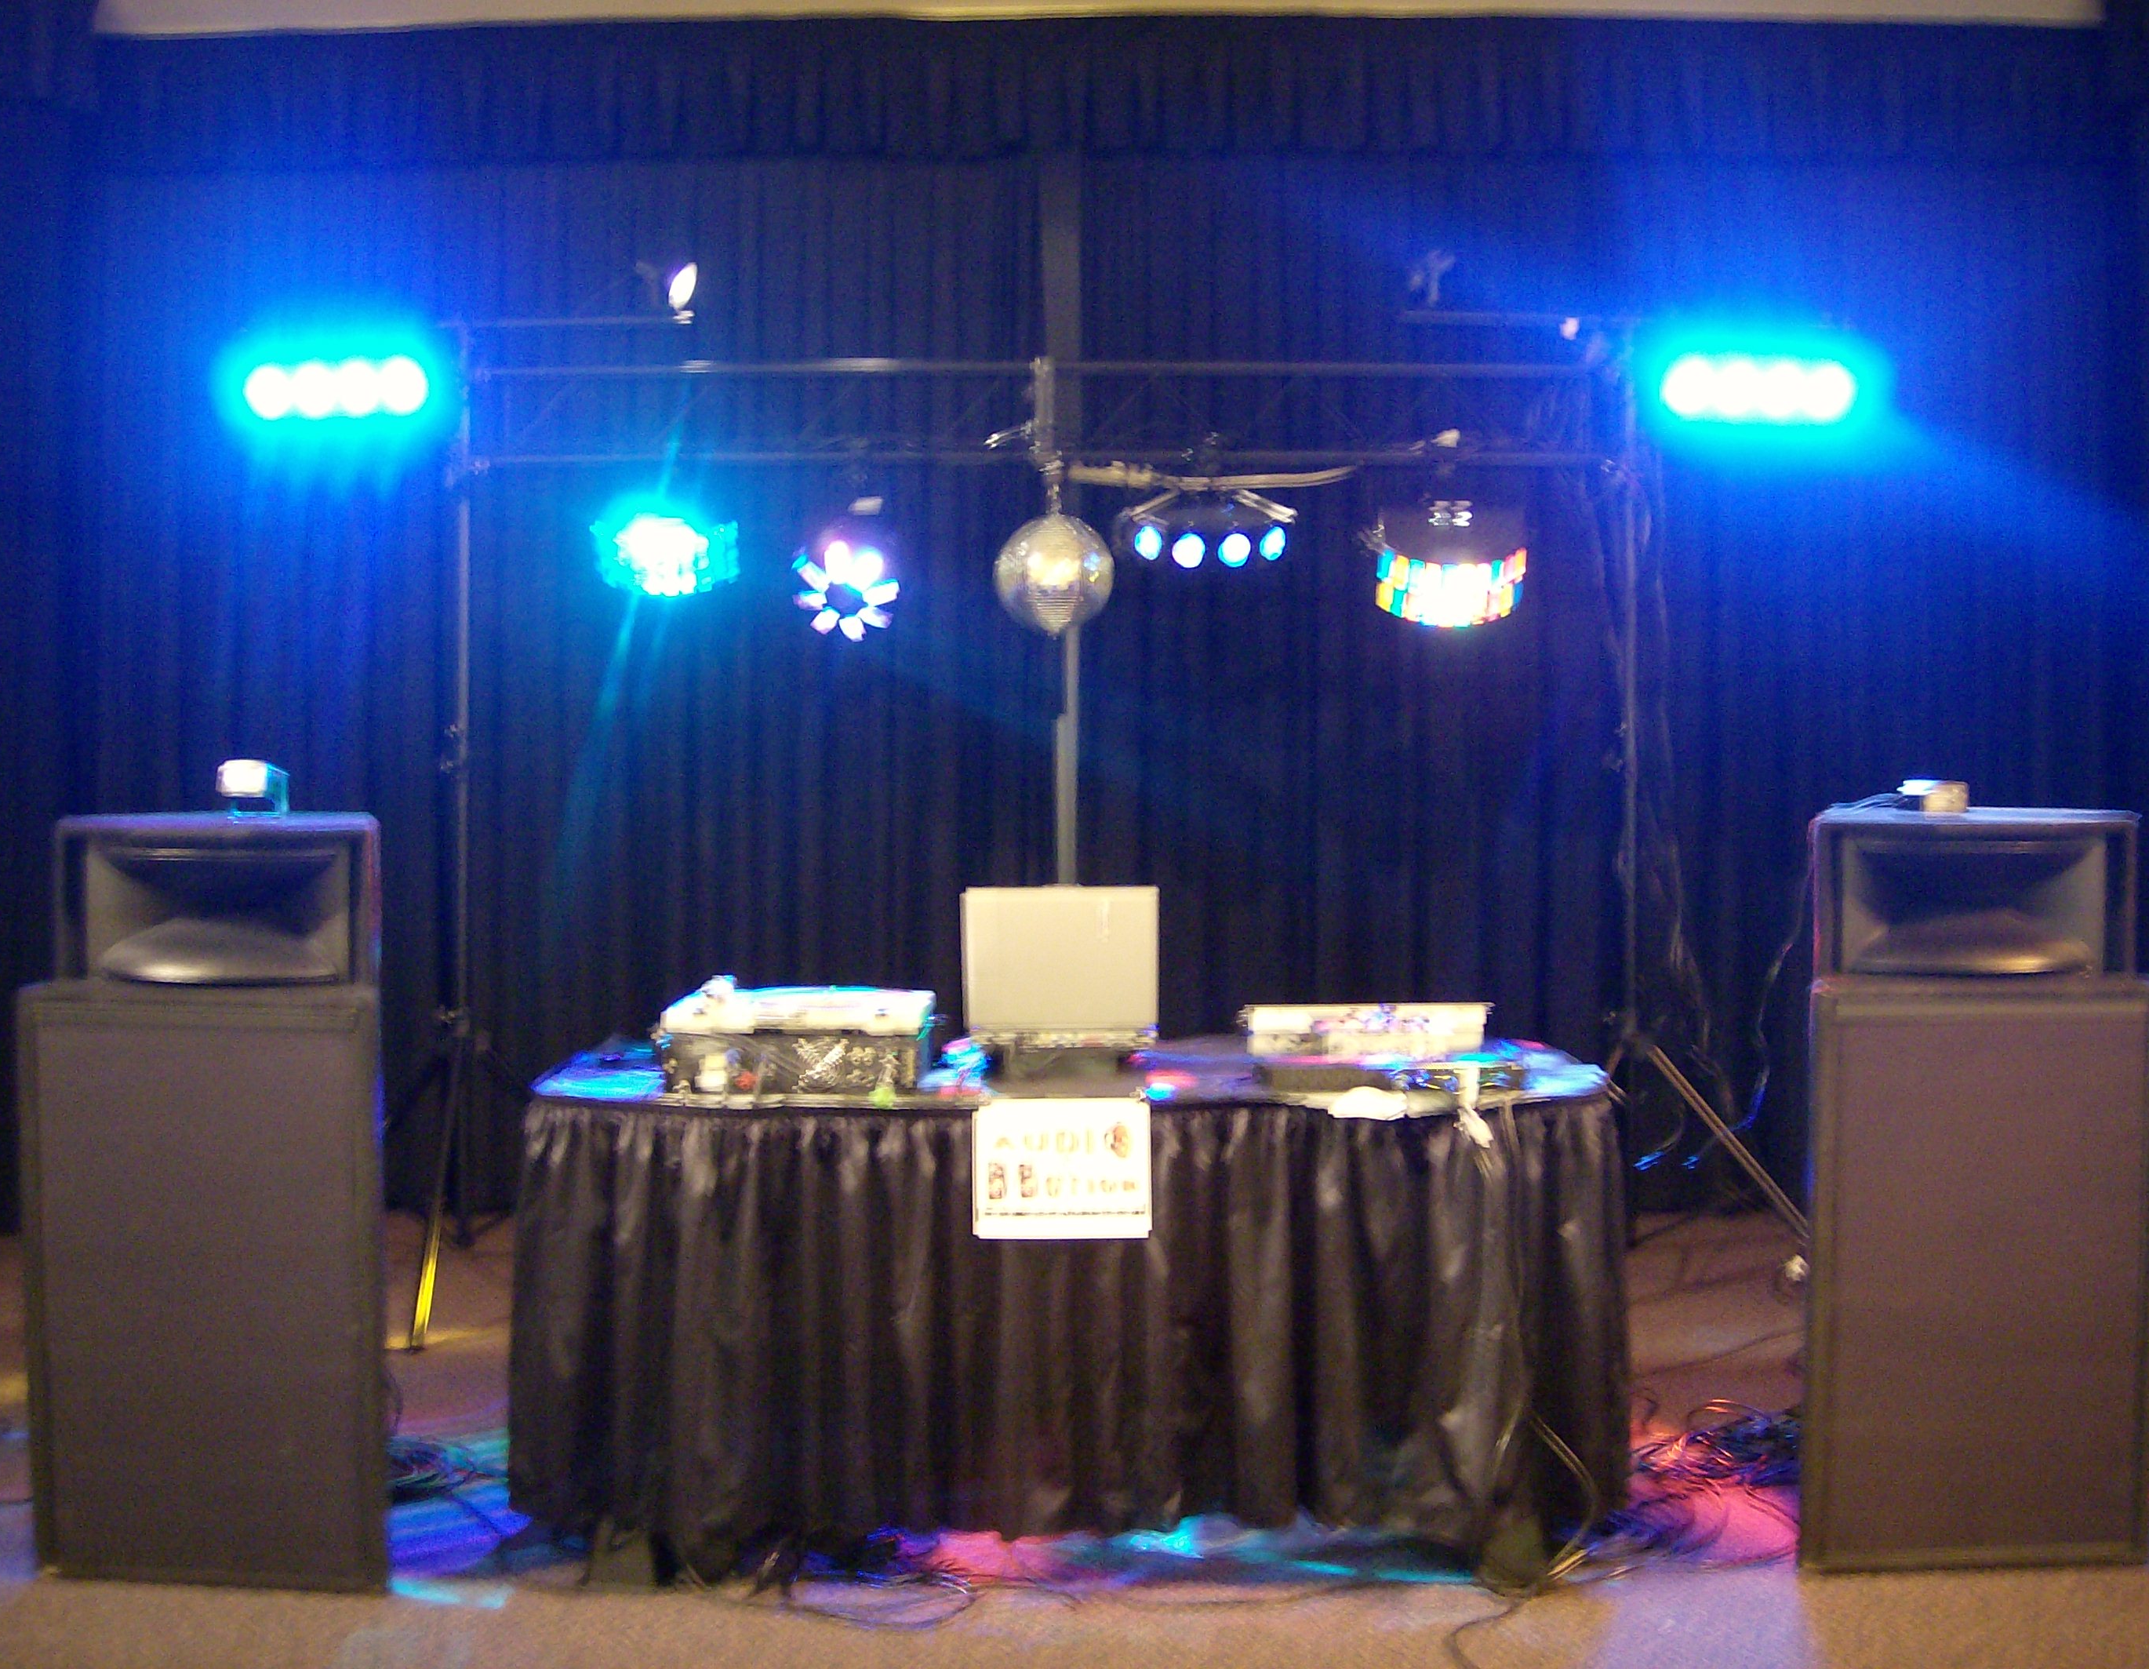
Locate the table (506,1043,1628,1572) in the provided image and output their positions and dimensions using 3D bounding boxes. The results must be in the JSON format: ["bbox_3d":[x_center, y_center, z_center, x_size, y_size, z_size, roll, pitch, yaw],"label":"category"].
[{"bbox_3d":[-0.007,0.793,4.099,1.850,0.745,0.780,0,3,0],"label":"table"}]

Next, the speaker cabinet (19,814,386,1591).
[{"bbox_3d":[-1.381,0.571,3.904,0.570,1.205,0.530,0,3,2],"label":"speaker cabinet"}]

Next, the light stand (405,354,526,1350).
[{"bbox_3d":[-1.494,-0.070,5.562,0.950,2.340,0.950,0,3,0],"label":"light stand"}]

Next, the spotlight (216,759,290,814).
[{"bbox_3d":[-1.372,-0.077,3.830,0.110,0.100,0.110,0,3,5],"label":"spotlight"}]

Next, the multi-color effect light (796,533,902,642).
[{"bbox_3d":[-0.550,-0.596,5.559,0.250,0.250,0.250,0,13,0],"label":"multi-color effect light"}]

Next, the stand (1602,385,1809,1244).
[{"bbox_3d":[1.440,-0.071,5.582,0.950,2.340,0.950,0,3,0],"label":"stand"}]

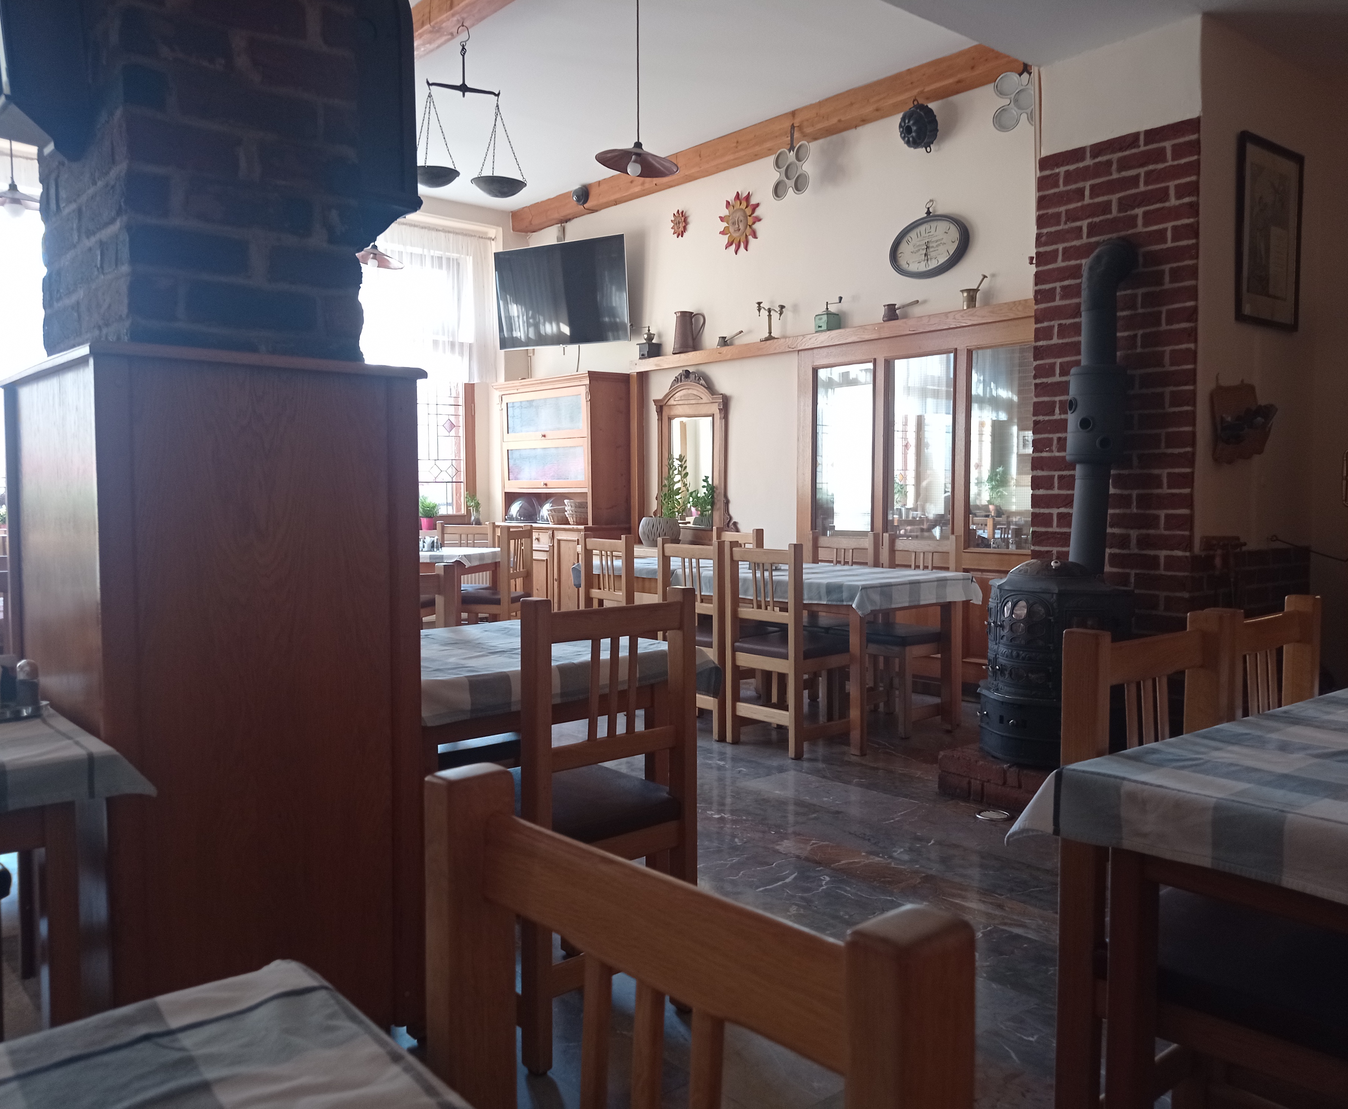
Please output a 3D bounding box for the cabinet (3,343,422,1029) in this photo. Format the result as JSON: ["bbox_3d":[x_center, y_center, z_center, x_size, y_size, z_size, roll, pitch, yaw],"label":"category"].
[{"bbox_3d":[-1.034,0.311,2.667,0.670,1.420,0.850,-2,3,-39],"label":"cabinet"}]

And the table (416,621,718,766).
[{"bbox_3d":[-0.510,0.603,3.064,0.850,0.740,0.870,-3,4,-41],"label":"table"}]

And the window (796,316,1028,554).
[{"bbox_3d":[1.387,-0.648,6.964,0.090,1.220,1.840,-2,3,-39],"label":"window"}]

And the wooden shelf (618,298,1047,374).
[{"bbox_3d":[0.841,-1.317,7.470,0.160,0.085,3.560,-2,3,-39],"label":"wooden shelf"}]

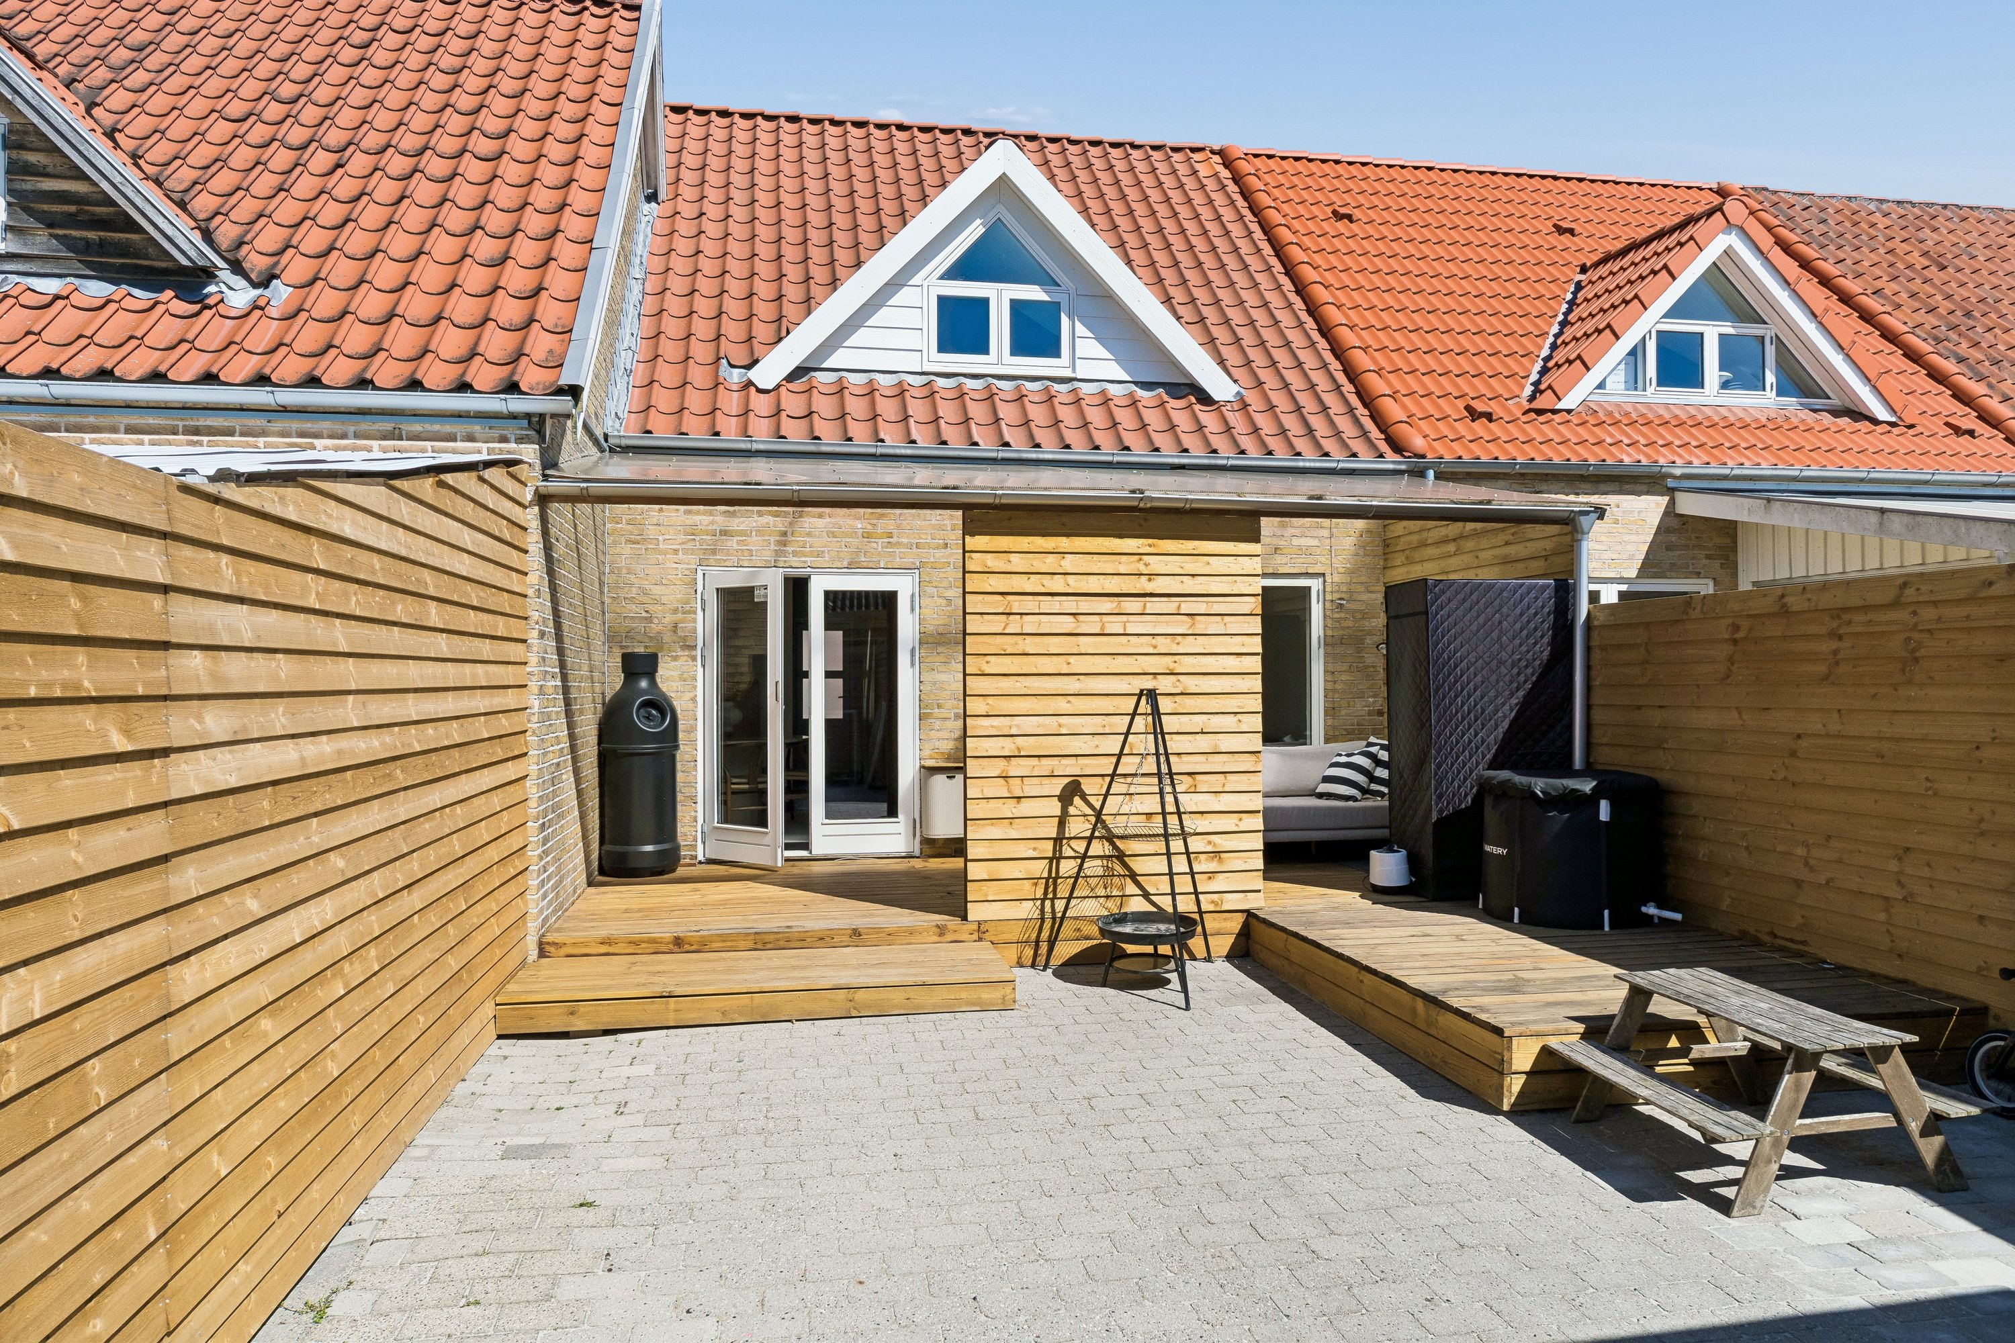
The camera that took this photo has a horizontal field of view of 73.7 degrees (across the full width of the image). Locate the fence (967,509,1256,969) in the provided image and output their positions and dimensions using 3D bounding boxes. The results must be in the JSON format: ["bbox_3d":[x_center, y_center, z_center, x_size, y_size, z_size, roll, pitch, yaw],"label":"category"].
[{"bbox_3d":[0.573,0.266,7.089,1.628,2.175,0.100,0,0,-11],"label":"fence"}]

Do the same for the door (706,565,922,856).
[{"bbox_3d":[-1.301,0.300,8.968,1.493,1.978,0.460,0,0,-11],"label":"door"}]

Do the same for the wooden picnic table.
[{"bbox_3d":[2.487,1.333,4.379,0.980,0.485,0.980,0,0,-8],"label":"wooden picnic table"}]

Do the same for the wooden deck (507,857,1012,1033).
[{"bbox_3d":[-1.390,1.425,7.505,2.270,0.266,3.230,0,0,-11],"label":"wooden deck"}]

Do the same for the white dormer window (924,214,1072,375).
[{"bbox_3d":[-0.070,-2.724,9.680,1.090,1.150,0.100,0,0,-11],"label":"white dormer window"}]

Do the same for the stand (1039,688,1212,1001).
[{"bbox_3d":[0.709,0.808,6.564,0.900,1.447,0.900,0,0,-11],"label":"stand"}]

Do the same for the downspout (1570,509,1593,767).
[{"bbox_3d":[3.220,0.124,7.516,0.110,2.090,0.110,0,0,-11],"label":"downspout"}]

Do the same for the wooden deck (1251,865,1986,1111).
[{"bbox_3d":[2.300,1.424,7.156,2.010,0.281,4.560,0,0,-11],"label":"wooden deck"}]

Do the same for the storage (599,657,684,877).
[{"bbox_3d":[-2.372,0.593,8.669,0.510,1.410,0.510,0,0,-31],"label":"storage"}]

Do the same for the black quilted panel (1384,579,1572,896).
[{"bbox_3d":[2.769,0.384,7.964,0.890,1.810,0.700,0,0,-7],"label":"black quilted panel"}]

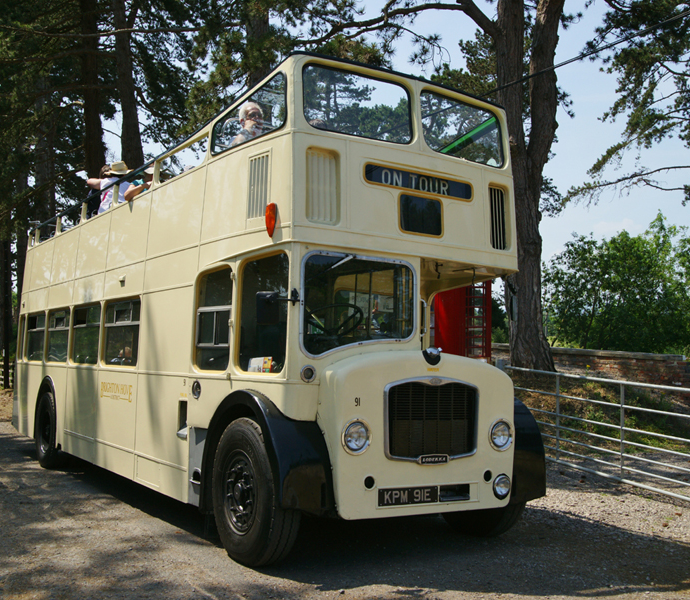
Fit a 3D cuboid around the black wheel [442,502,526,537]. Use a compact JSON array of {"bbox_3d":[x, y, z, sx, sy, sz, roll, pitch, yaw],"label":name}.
[{"bbox_3d":[1.137,1.494,6.483,0.270,1.030,1.030,5,-6,-32],"label":"black wheel"}]

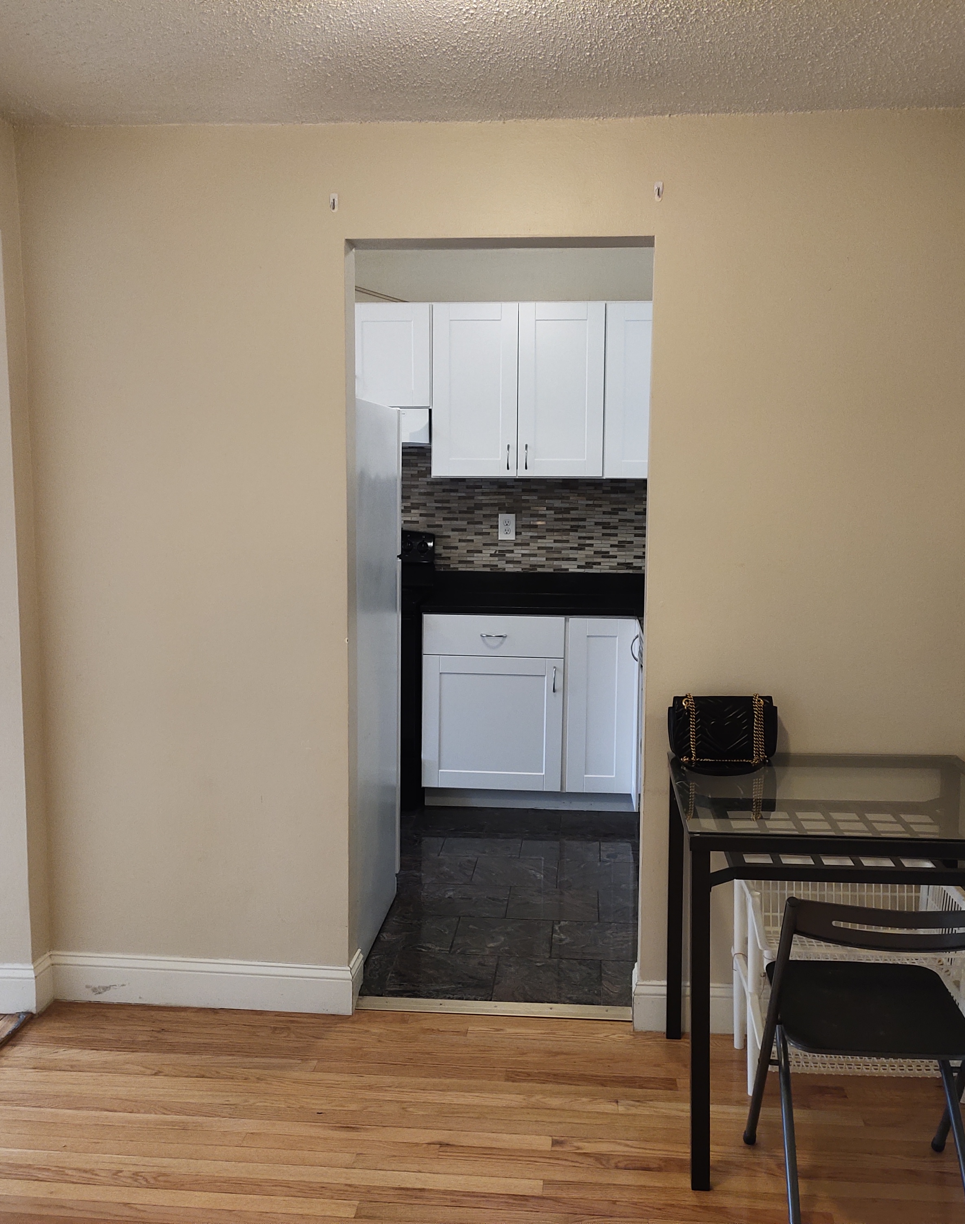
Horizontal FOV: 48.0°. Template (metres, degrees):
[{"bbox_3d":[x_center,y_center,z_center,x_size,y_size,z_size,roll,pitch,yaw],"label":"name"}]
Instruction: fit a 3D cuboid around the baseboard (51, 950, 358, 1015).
[{"bbox_3d":[-0.752,0.998,2.917,0.827,0.135,0.023,1,6,5],"label":"baseboard"}]

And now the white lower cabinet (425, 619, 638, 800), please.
[{"bbox_3d":[0.227,0.360,4.942,0.928,0.767,0.600,1,6,5],"label":"white lower cabinet"}]

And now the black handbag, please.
[{"bbox_3d":[0.559,0.284,2.538,0.255,0.175,0.085,1,6,5],"label":"black handbag"}]

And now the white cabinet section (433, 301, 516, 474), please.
[{"bbox_3d":[-0.021,-1.000,4.978,0.387,0.766,0.320,1,6,5],"label":"white cabinet section"}]

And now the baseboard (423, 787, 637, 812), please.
[{"bbox_3d":[0.213,0.817,4.776,0.931,0.105,0.020,1,6,5],"label":"baseboard"}]

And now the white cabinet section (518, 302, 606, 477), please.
[{"bbox_3d":[0.363,-0.992,4.944,0.384,0.766,0.320,1,6,5],"label":"white cabinet section"}]

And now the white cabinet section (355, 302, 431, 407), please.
[{"bbox_3d":[-0.403,-1.165,4.994,0.377,0.451,0.320,1,6,5],"label":"white cabinet section"}]

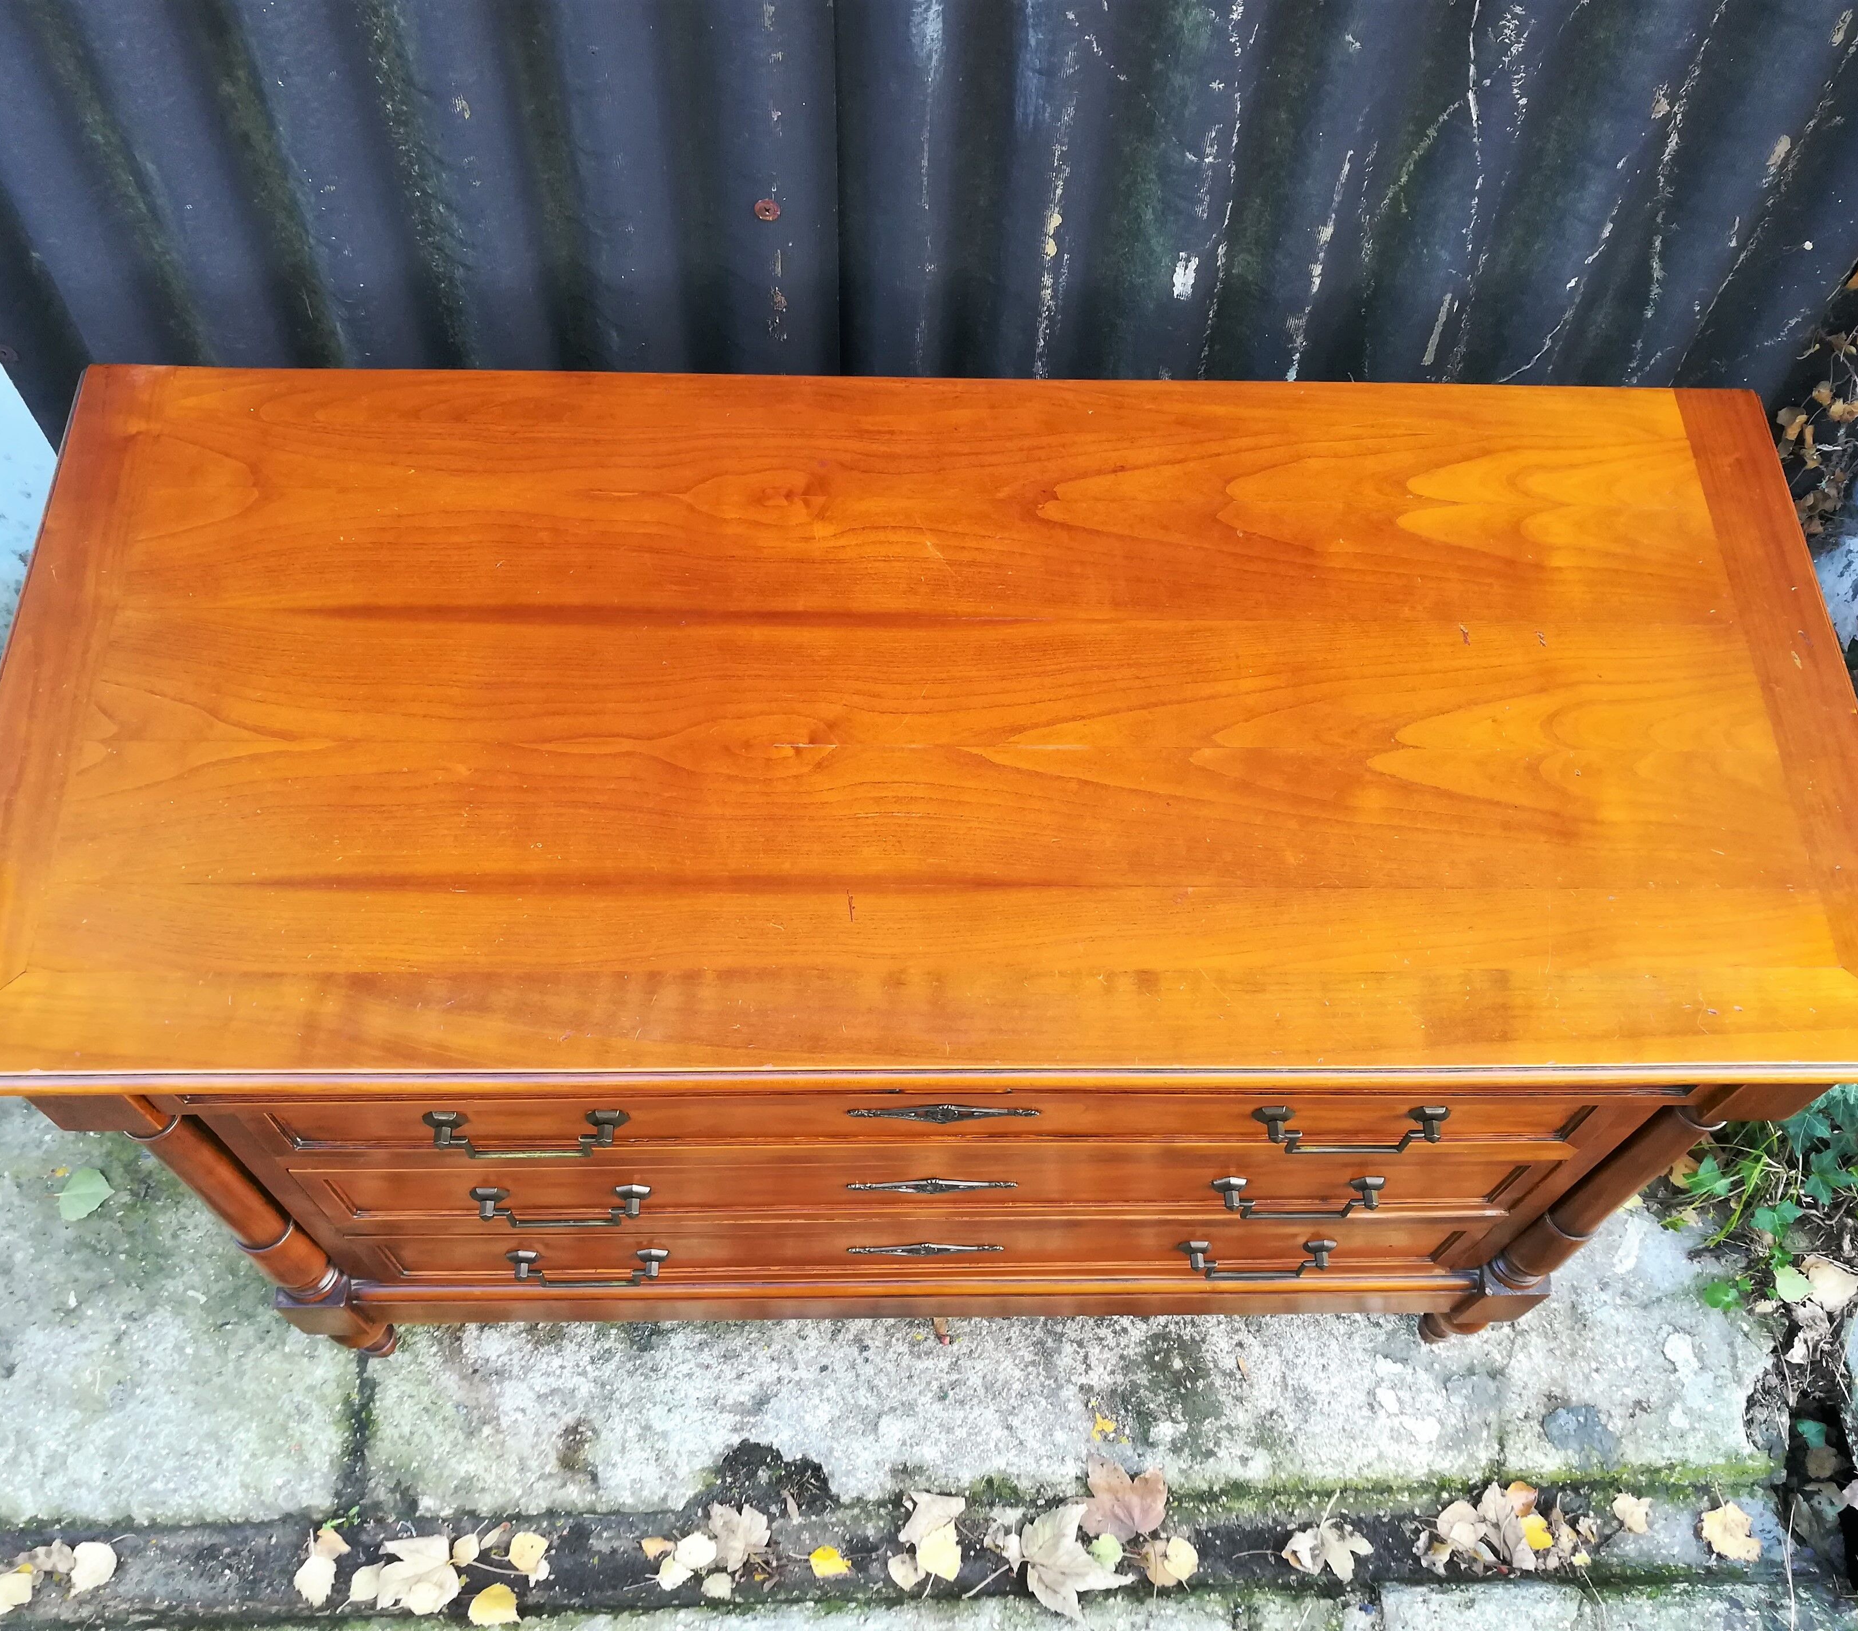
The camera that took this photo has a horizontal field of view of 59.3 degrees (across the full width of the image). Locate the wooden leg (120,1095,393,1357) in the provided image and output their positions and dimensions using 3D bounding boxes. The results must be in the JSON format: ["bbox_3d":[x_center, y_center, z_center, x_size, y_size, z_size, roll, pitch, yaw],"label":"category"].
[{"bbox_3d":[-0.525,0.340,1.319,0.062,0.654,0.062,0,59,-3],"label":"wooden leg"}]

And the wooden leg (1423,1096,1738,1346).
[{"bbox_3d":[0.523,0.344,1.366,0.062,0.654,0.062,0,59,-3],"label":"wooden leg"}]

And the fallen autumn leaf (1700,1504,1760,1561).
[{"bbox_3d":[0.761,0.680,1.548,0.059,0.016,0.047,31,62,15],"label":"fallen autumn leaf"}]

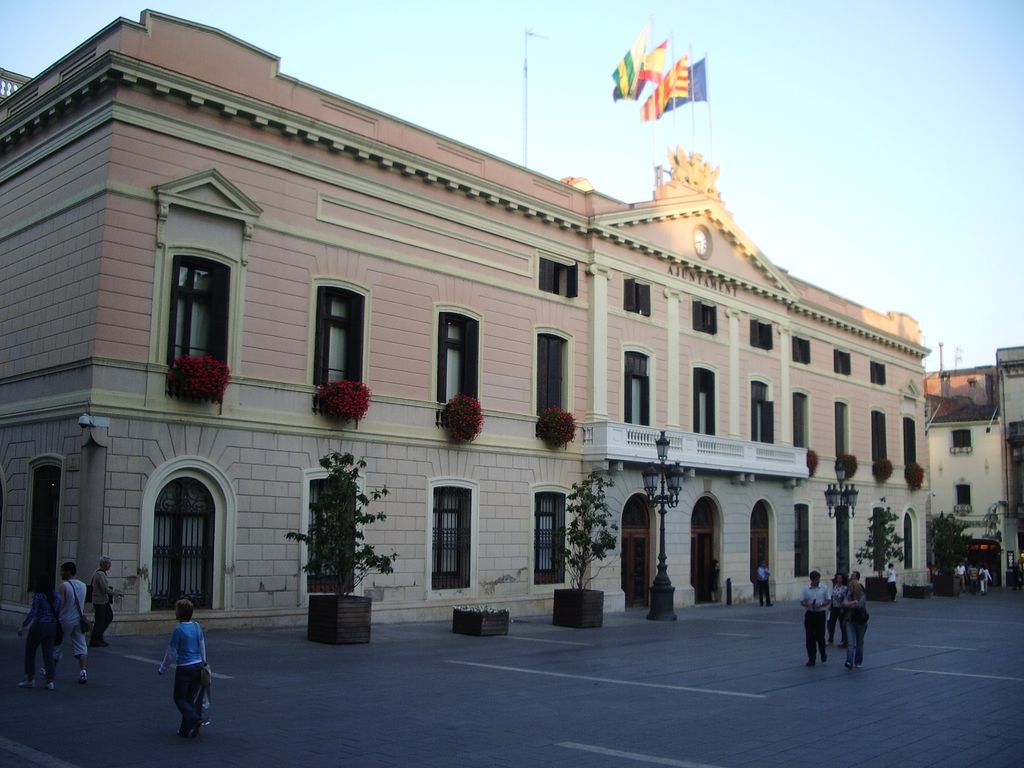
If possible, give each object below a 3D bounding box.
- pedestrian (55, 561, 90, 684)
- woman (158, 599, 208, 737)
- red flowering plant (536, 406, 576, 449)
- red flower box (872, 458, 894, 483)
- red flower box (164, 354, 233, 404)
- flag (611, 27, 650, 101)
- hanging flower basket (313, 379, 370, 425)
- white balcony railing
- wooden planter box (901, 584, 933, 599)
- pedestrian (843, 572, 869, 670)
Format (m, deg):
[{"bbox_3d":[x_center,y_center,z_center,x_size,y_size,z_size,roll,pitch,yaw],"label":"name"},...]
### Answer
[{"bbox_3d":[-6.382,3.441,15.000,0.480,1.700,0.480,5,-8,-27],"label":"pedestrian"},{"bbox_3d":[-3.796,3.291,12.000,0.530,1.570,0.420,3,-8,-14],"label":"woman"},{"bbox_3d":[1.368,1.322,31.270,0.612,1.122,1.306,-7,-11,42],"label":"red flowering plant"},{"bbox_3d":[18.048,4.202,50.300,0.750,1.120,1.100,-6,-11,43],"label":"red flower box"},{"bbox_3d":[-6.756,-0.079,22.414,0.612,1.020,1.326,-7,-11,42],"label":"red flower box"},{"bbox_3d":[4.477,-11.965,38.985,1.734,2.652,0.459,-7,-11,42],"label":"flag"},{"bbox_3d":[-3.983,0.436,24.400,0.520,0.900,1.300,-6,-10,43],"label":"hanging flower basket"},{"bbox_3d":[6.707,2.399,35.317,1.000,1.180,12.450,-6,-10,43],"label":"white balcony railing"},{"bbox_3d":[17.624,9.031,45.000,0.950,0.600,0.950,-6,-10,43],"label":"wooden planter box"},{"bbox_3d":[6.436,4.469,19.400,0.520,1.720,0.420,0,-8,6],"label":"pedestrian"}]

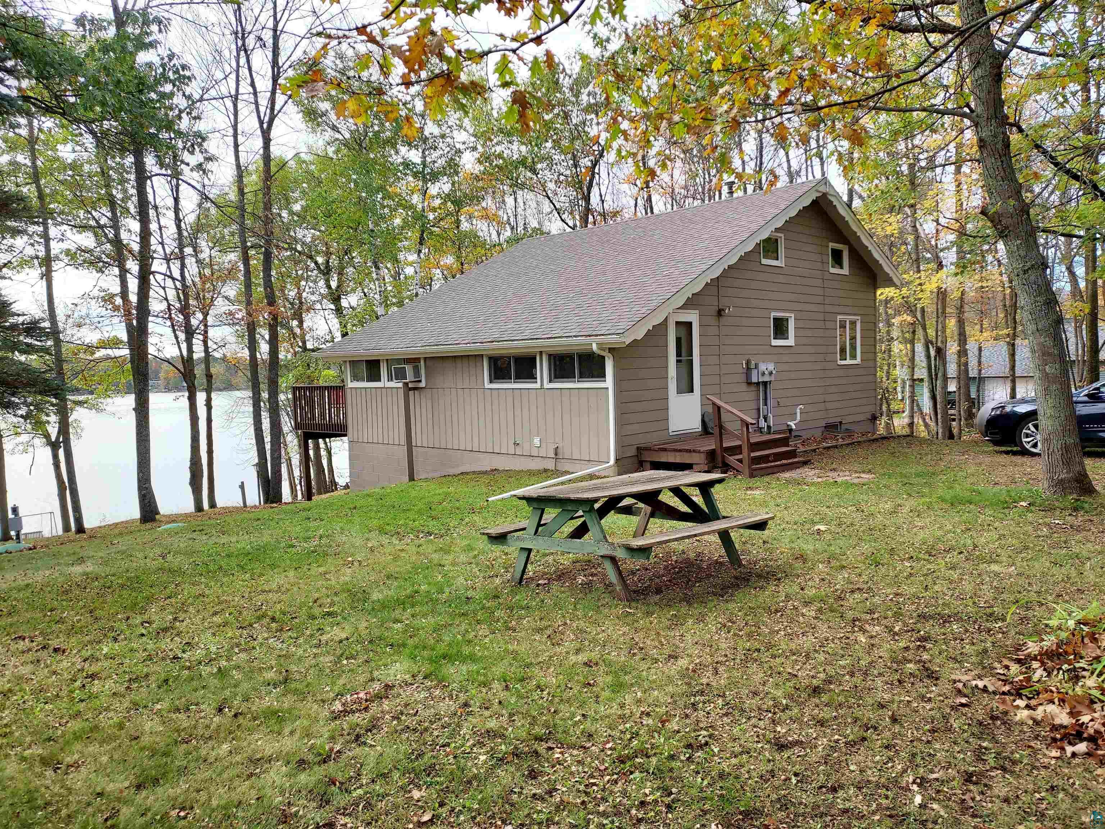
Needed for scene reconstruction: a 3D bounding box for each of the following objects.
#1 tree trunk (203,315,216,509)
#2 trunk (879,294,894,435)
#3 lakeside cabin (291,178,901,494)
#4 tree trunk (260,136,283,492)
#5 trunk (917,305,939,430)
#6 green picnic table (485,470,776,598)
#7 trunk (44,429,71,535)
[{"bbox_3d":[-8.308,-0.054,18.551,0.250,4.690,0.240,-1,4,0],"label":"tree trunk"},{"bbox_3d":[9.378,-1.393,21.479,0.300,3.800,0.280,-2,4,0],"label":"trunk"},{"bbox_3d":[1.743,-1.759,18.744,9.100,6.650,11.500,2,5,44],"label":"lakeside cabin"},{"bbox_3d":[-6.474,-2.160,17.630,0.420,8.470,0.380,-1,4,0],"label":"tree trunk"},{"bbox_3d":[9.547,-1.178,19.498,0.360,3.190,0.320,-5,4,0],"label":"trunk"},{"bbox_3d":[0.630,0.940,6.250,1.640,0.735,1.800,-1,2,43],"label":"green picnic table"},{"bbox_3d":[-11.146,1.508,17.325,0.380,2.350,0.330,-4,4,0],"label":"trunk"}]

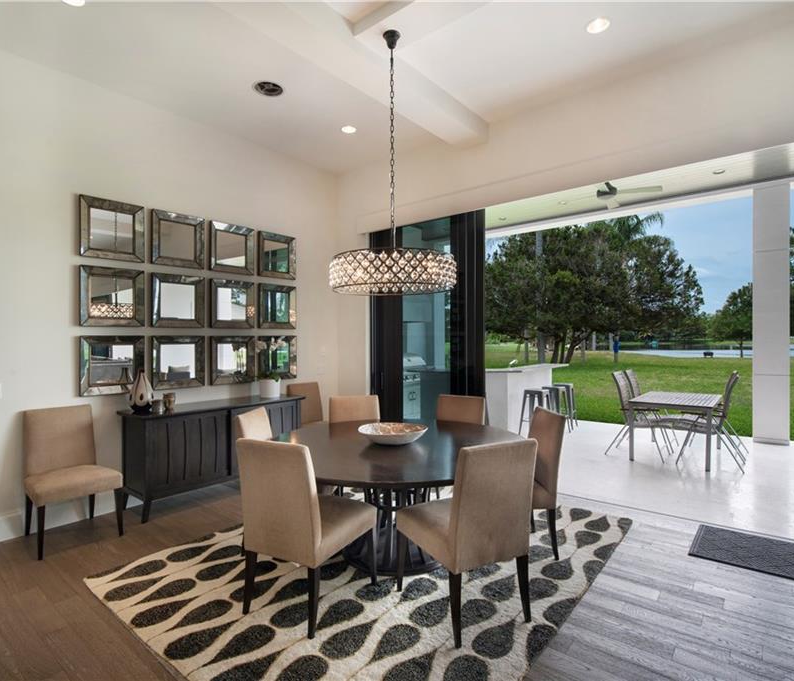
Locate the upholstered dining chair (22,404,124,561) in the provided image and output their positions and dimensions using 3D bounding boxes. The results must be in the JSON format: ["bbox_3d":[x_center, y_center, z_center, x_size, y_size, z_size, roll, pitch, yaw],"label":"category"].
[{"bbox_3d":[-2.491,1.022,3.475,0.610,0.960,0.530,0,0,41],"label":"upholstered dining chair"}]

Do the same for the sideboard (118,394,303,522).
[{"bbox_3d":[-1.762,1.079,4.590,0.520,0.873,1.767,-1,0,38],"label":"sideboard"}]

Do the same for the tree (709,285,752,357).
[{"bbox_3d":[29.292,-1.839,38.000,5.500,6.500,5.500,0,0,38],"label":"tree"}]

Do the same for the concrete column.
[{"bbox_3d":[5.490,-0.380,6.681,0.422,3.727,0.422,-1,0,38],"label":"concrete column"}]

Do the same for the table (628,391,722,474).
[{"bbox_3d":[3.564,1.096,5.766,0.850,0.720,1.400,0,0,38],"label":"table"}]

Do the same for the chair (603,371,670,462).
[{"bbox_3d":[3.159,0.957,5.910,0.728,1.072,0.557,-1,0,38],"label":"chair"}]

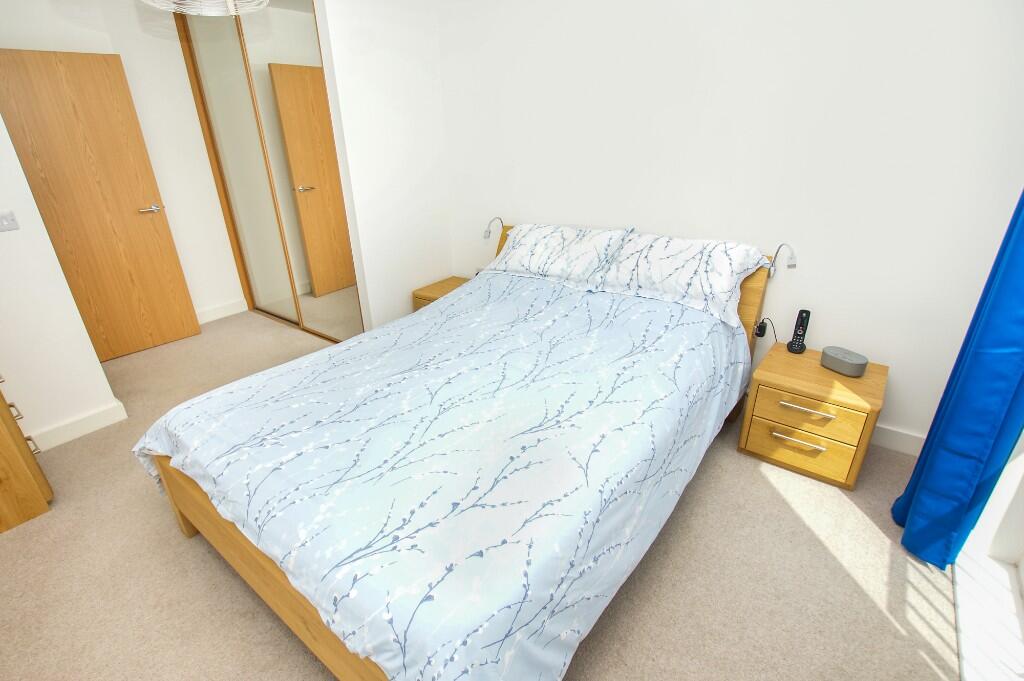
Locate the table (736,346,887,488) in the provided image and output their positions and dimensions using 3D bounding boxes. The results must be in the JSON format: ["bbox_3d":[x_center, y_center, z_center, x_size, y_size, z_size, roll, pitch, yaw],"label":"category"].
[{"bbox_3d":[1.452,0.334,2.071,0.465,0.414,0.482,18,29,38],"label":"table"}]

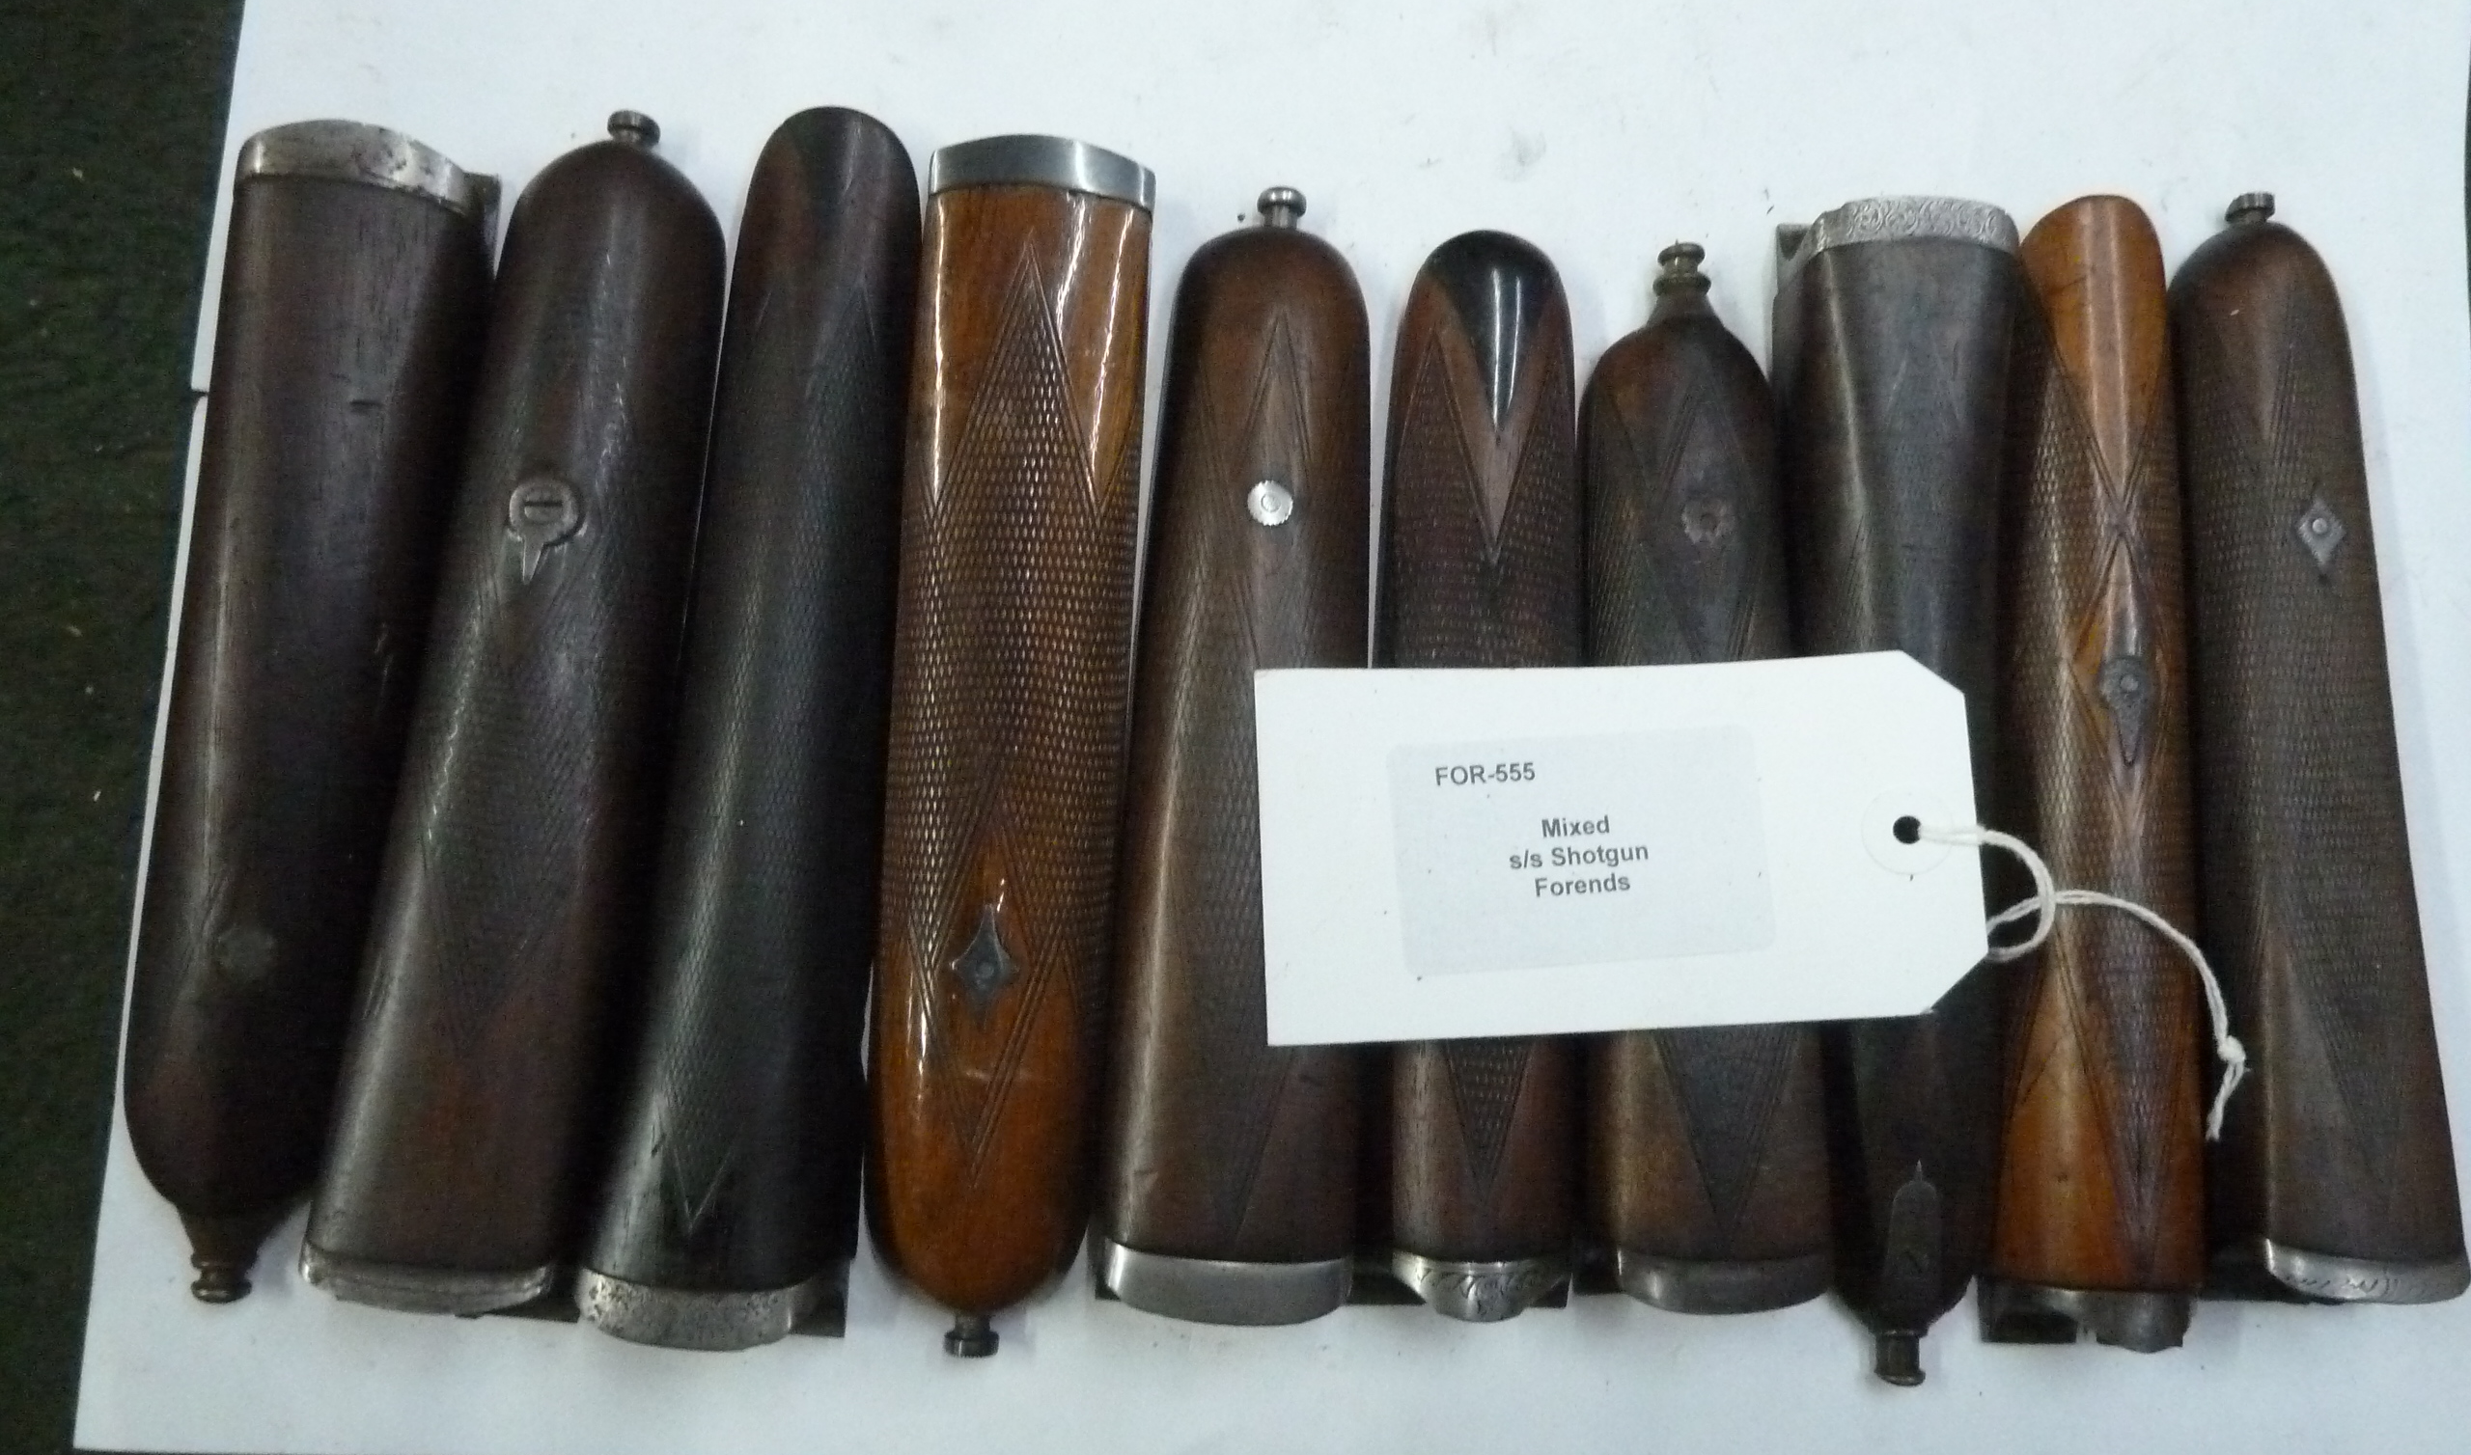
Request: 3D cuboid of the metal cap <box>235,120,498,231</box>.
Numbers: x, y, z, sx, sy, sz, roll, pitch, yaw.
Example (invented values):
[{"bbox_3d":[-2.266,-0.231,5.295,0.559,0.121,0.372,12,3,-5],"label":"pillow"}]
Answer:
[{"bbox_3d":[-0.145,-0.089,0.295,0.039,0.025,0.012,4,83,-6],"label":"metal cap"}]

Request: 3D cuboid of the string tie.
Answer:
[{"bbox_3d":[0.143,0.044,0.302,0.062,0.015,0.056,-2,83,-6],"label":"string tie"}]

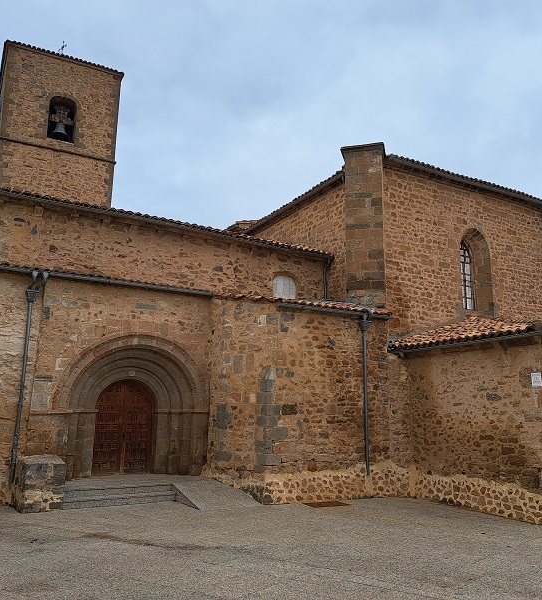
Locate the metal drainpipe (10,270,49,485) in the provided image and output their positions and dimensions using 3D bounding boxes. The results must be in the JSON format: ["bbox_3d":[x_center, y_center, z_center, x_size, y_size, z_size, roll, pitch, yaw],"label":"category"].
[{"bbox_3d":[-5.420,1.671,12.392,0.420,4.750,0.330,8,-14,-32],"label":"metal drainpipe"}]

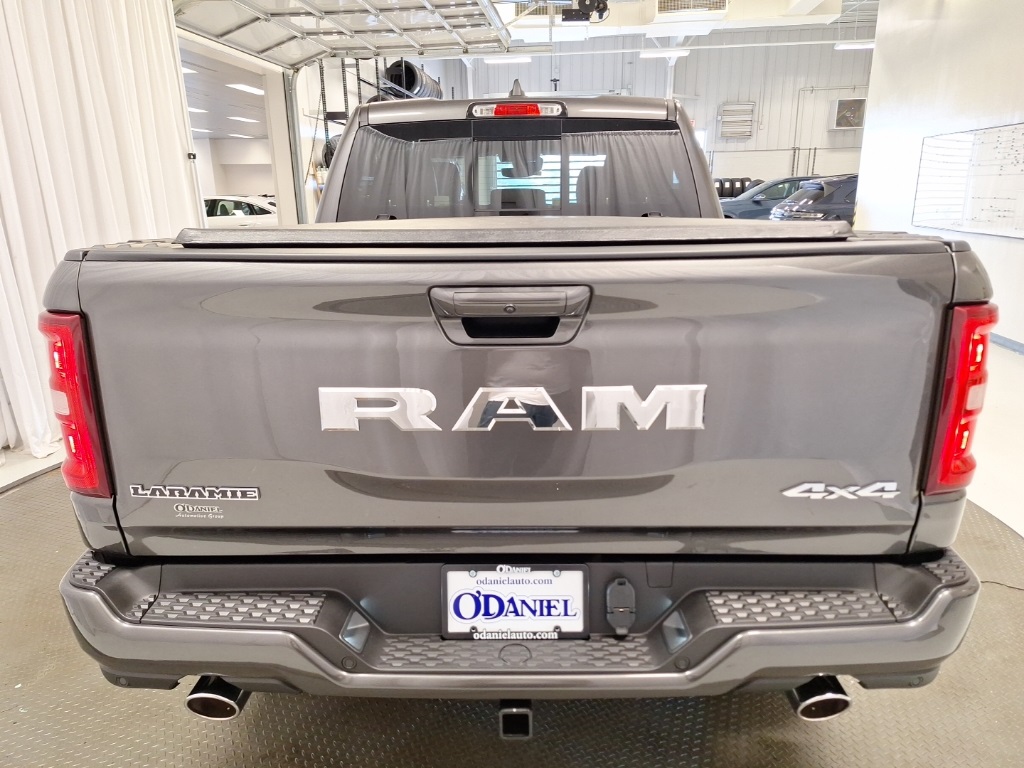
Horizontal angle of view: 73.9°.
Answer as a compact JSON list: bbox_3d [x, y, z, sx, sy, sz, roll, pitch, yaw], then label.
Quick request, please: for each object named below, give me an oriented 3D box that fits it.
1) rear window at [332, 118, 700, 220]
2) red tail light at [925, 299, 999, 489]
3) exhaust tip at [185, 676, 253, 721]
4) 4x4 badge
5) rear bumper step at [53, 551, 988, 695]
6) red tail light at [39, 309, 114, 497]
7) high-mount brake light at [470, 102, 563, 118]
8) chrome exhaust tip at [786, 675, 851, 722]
[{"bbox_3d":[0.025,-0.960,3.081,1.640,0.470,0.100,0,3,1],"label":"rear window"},{"bbox_3d":[0.921,0.021,1.425,0.150,0.400,0.160,0,15,1],"label":"red tail light"},{"bbox_3d":[-0.639,0.670,1.532,0.120,0.110,0.200,0,15,1],"label":"exhaust tip"},{"bbox_3d":[0.665,0.218,1.375,0.234,0.039,0.012,0,15,1],"label":"4x4 badge"},{"bbox_3d":[0.010,0.511,1.483,1.954,0.285,0.330,0,15,1],"label":"rear bumper step"},{"bbox_3d":[-0.909,0.030,1.446,0.150,0.400,0.160,0,15,1],"label":"red tail light"},{"bbox_3d":[0.024,-1.225,3.042,0.430,0.069,0.060,0,15,1],"label":"high-mount brake light"},{"bbox_3d":[0.662,0.666,1.518,0.120,0.110,0.200,0,15,1],"label":"chrome exhaust tip"}]

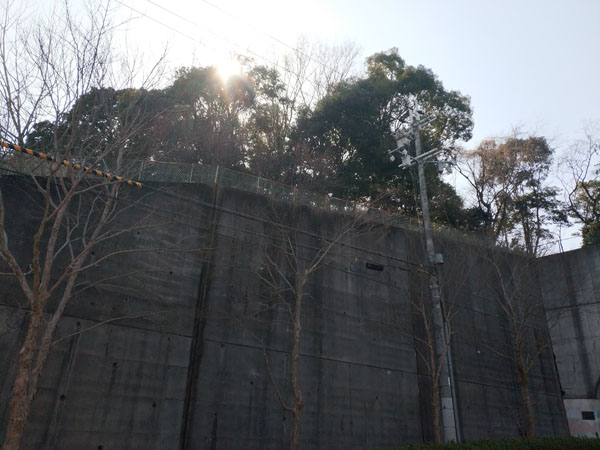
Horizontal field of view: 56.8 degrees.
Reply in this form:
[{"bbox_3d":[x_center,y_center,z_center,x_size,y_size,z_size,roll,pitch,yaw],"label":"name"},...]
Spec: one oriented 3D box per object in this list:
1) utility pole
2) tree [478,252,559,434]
[{"bbox_3d":[4.676,1.777,19.153,1.100,13.259,2.000,20,-29,-41],"label":"utility pole"},{"bbox_3d":[8.635,5.121,21.821,2.900,8.518,3.000,21,-29,-41],"label":"tree"}]

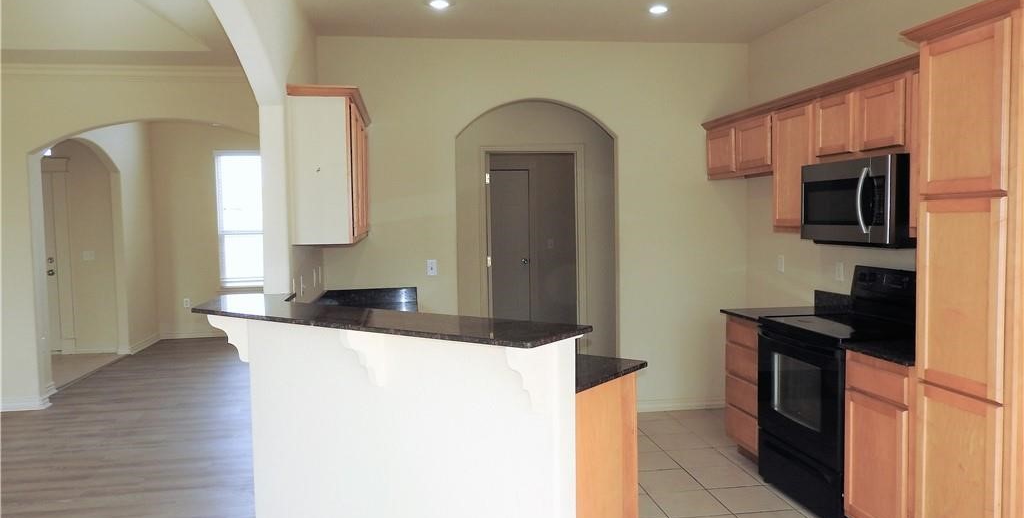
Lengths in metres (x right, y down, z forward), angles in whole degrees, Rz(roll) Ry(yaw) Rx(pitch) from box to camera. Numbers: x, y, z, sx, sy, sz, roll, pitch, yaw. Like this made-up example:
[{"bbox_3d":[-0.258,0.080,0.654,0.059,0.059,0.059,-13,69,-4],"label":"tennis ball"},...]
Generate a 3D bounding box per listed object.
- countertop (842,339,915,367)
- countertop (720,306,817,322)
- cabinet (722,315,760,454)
[{"bbox_3d":[1.849,0.405,3.055,0.670,0.036,0.441,-2,3,-9],"label":"countertop"},{"bbox_3d":[1.666,0.338,4.264,0.670,0.036,0.497,-2,3,-9],"label":"countertop"},{"bbox_3d":[1.686,0.757,4.267,0.637,0.810,0.459,-2,3,-9],"label":"cabinet"}]

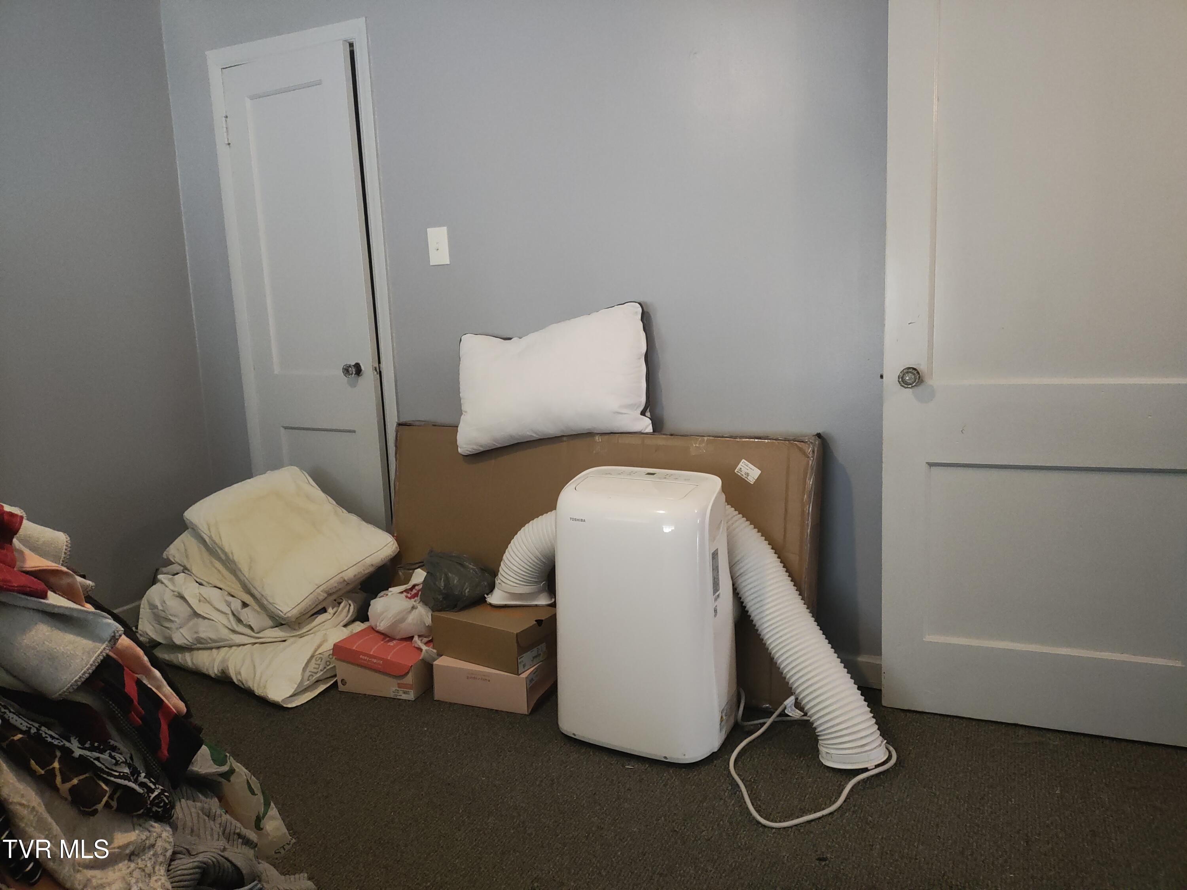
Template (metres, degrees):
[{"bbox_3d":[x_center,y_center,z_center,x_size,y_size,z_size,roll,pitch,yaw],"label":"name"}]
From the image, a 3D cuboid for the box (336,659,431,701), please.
[{"bbox_3d":[-0.594,0.660,2.644,0.260,0.112,0.270,1,10,20],"label":"box"}]

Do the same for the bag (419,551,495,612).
[{"bbox_3d":[-0.412,0.412,2.585,0.225,0.165,0.170,2,10,24],"label":"bag"}]

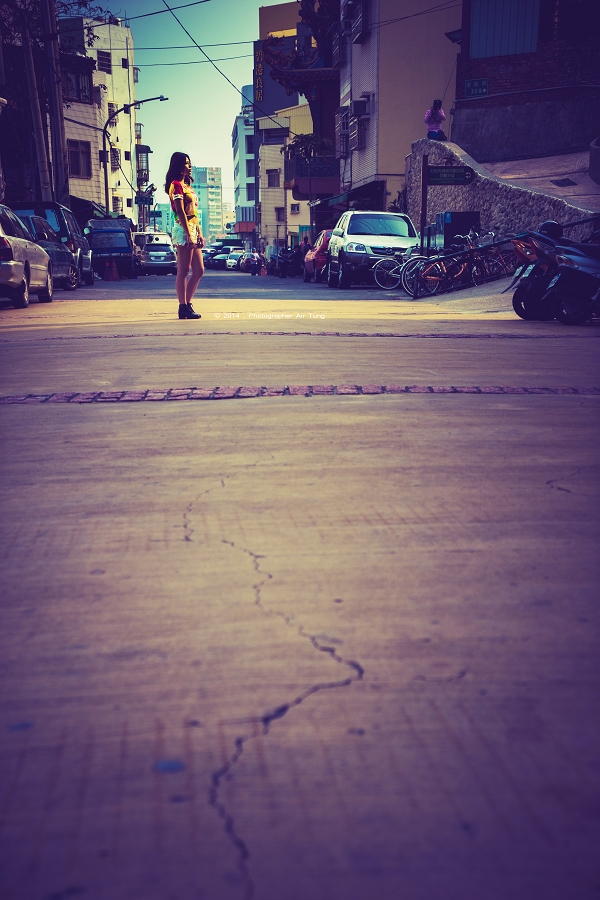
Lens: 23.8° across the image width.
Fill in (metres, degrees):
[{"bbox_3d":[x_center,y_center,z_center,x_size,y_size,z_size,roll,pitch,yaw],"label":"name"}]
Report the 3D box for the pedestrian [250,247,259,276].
[{"bbox_3d":[-2.586,-10.741,80.892,0.400,1.690,0.500,-3,8,-20],"label":"pedestrian"}]

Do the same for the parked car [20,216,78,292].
[{"bbox_3d":[-5.550,-3.881,28.203,1.700,1.460,4.300,0,7,0],"label":"parked car"}]

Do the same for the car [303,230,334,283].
[{"bbox_3d":[1.100,-5.514,40.903,1.620,1.460,3.800,-1,7,-5],"label":"car"}]

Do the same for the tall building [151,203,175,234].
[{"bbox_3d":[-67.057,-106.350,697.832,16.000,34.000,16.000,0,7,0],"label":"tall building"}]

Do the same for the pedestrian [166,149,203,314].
[{"bbox_3d":[-1.143,-2.110,13.996,0.310,1.630,0.430,2,8,18],"label":"pedestrian"}]

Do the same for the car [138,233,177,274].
[{"bbox_3d":[-7.420,-10.132,76.193,1.840,1.680,4.600,-1,7,-4],"label":"car"}]

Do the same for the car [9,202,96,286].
[{"bbox_3d":[-5.880,-4.710,33.078,1.720,1.840,4.400,0,7,-2],"label":"car"}]

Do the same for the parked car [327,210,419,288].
[{"bbox_3d":[1.720,-4.674,33.387,1.820,1.770,4.400,-1,7,-5],"label":"parked car"}]

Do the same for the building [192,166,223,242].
[{"bbox_3d":[-41.996,-104.586,637.067,15.000,46.000,15.000,0,7,0],"label":"building"}]

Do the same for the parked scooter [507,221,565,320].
[{"bbox_3d":[2.930,-1.841,13.980,1.800,1.100,0.680,-2,8,-15],"label":"parked scooter"}]

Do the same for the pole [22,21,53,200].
[{"bbox_3d":[-7.356,-8.493,40.500,0.300,7.570,0.300,-6,8,1],"label":"pole"}]

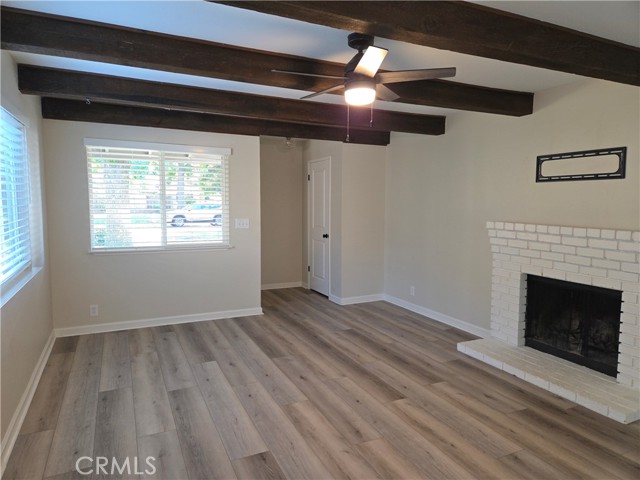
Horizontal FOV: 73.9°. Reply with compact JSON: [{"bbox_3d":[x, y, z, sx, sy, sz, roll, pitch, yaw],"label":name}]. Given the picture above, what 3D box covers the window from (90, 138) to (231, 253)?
[{"bbox_3d":[-1.736,-0.479,4.771,1.531,1.181,0.071,-2,6,-26],"label":"window"}]

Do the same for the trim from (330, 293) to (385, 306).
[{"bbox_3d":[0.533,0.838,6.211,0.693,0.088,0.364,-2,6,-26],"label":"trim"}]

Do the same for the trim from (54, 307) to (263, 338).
[{"bbox_3d":[-1.735,0.939,4.919,2.254,0.088,0.019,-2,6,-26],"label":"trim"}]

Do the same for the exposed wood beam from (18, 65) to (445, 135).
[{"bbox_3d":[-0.395,-1.259,4.058,4.059,0.194,0.135,-2,6,-26],"label":"exposed wood beam"}]

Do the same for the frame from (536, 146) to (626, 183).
[{"bbox_3d":[2.131,-0.611,3.540,0.025,0.233,0.747,-2,6,-26],"label":"frame"}]

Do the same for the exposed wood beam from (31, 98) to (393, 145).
[{"bbox_3d":[-0.884,-1.353,5.049,4.064,0.189,0.142,-2,6,-26],"label":"exposed wood beam"}]

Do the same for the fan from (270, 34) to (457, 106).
[{"bbox_3d":[0.246,-1.026,2.610,1.106,0.412,1.106,-2,6,-26],"label":"fan"}]

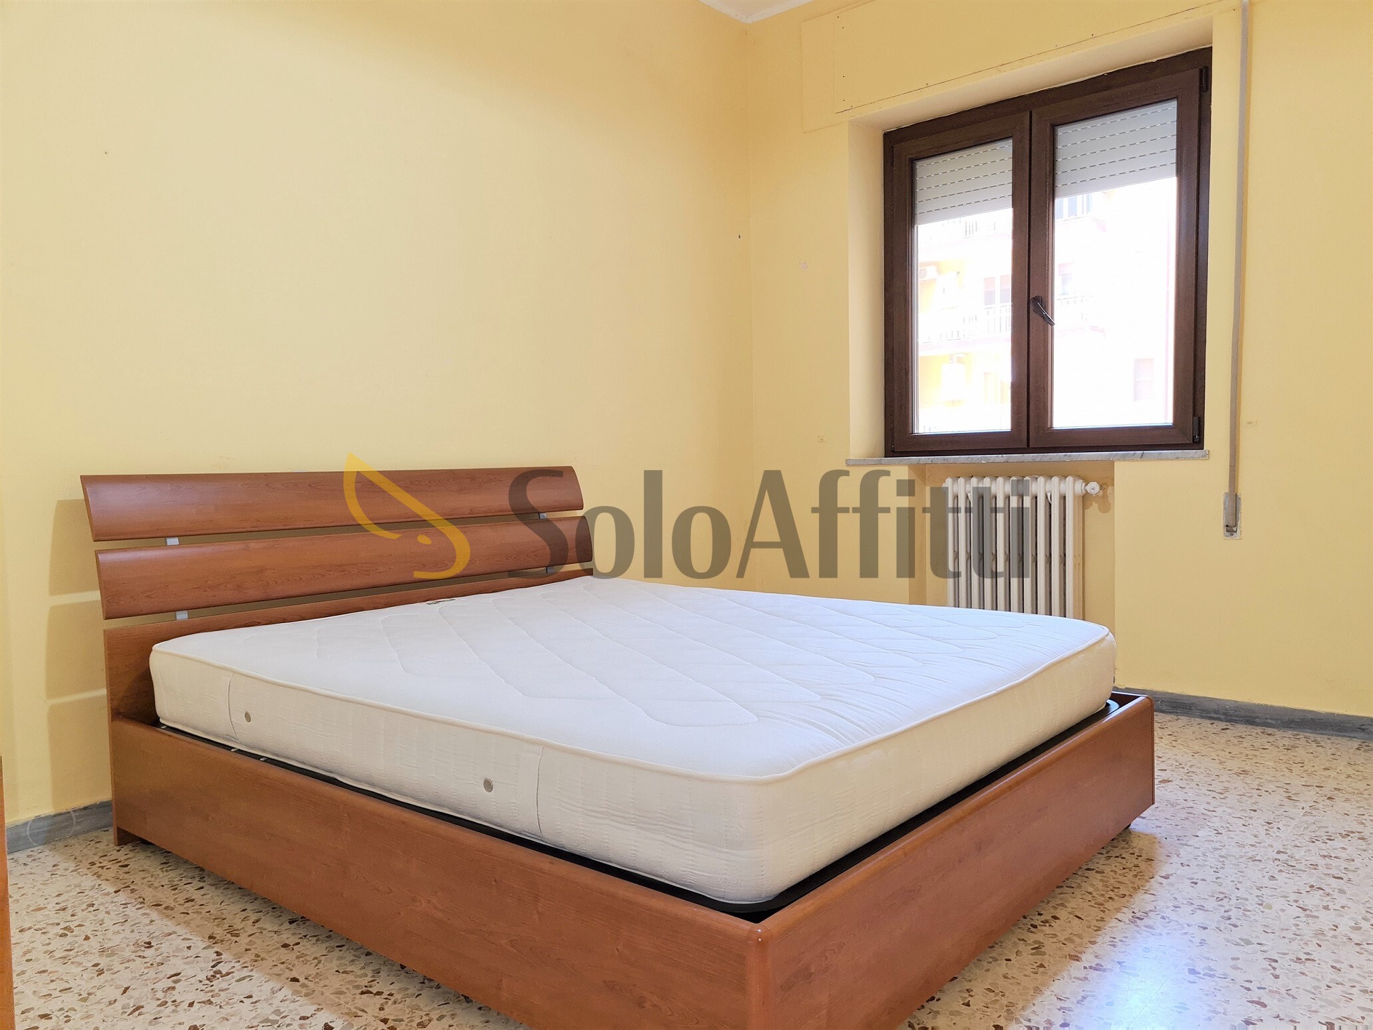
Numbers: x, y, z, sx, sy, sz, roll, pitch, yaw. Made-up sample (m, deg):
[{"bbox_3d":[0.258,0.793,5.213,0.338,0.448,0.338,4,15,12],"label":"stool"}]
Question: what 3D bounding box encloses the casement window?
[{"bbox_3d":[1.449,-0.994,4.324,1.390,1.490,0.100,1,4,40],"label":"casement window"}]

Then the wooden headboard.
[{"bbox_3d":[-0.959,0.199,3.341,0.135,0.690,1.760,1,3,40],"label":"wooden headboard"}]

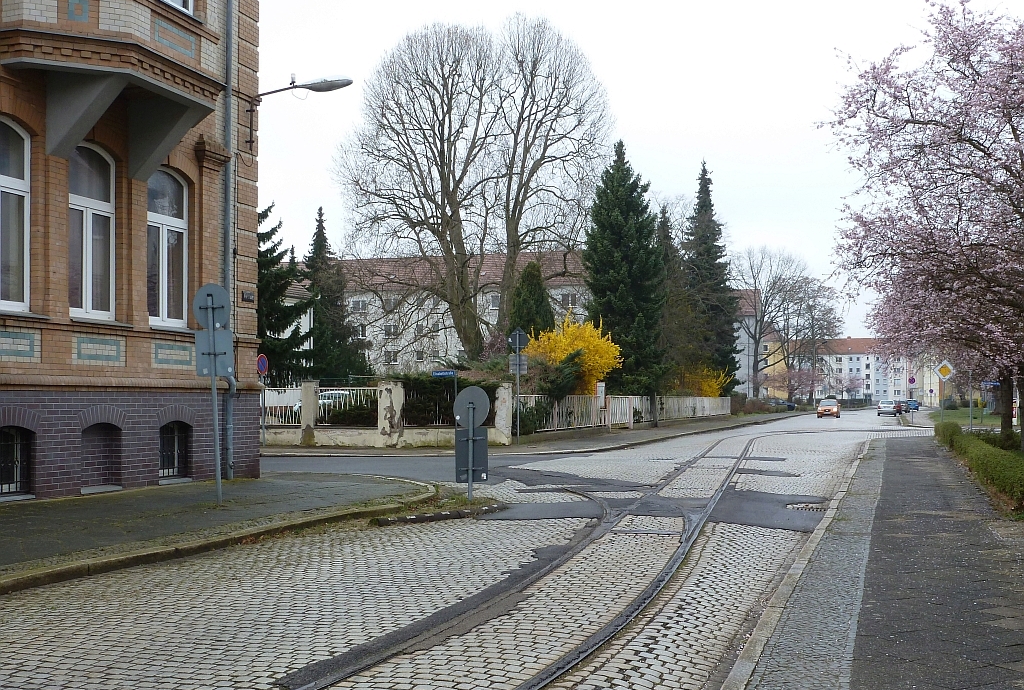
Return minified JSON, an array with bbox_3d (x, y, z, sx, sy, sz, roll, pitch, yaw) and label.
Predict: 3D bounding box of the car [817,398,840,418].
[{"bbox_3d":[23.781,4.739,73.350,1.600,1.480,3.500,-1,-3,22],"label":"car"}]

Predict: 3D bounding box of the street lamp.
[{"bbox_3d":[-3.429,-3.806,16.032,1.800,1.240,0.300,-1,-3,12],"label":"street lamp"}]

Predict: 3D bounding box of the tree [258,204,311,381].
[{"bbox_3d":[-10.156,-1.677,39.152,4.300,10.270,4.300,0,-3,0],"label":"tree"}]

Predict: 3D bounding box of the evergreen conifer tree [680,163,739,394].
[{"bbox_3d":[15.495,-4.377,76.358,4.620,19.870,4.620,0,-3,0],"label":"evergreen conifer tree"}]

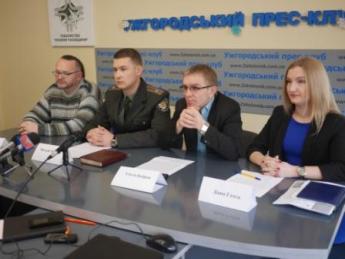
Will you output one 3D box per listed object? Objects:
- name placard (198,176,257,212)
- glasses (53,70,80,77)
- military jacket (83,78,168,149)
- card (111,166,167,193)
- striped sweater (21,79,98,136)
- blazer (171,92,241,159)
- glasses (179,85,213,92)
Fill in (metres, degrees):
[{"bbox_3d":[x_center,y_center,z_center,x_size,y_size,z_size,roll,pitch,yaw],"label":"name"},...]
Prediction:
[{"bbox_3d":[0.222,0.249,1.593,0.214,0.089,0.094,7,15,32],"label":"name placard"},{"bbox_3d":[-0.737,-0.390,2.780,0.140,0.040,0.135,4,22,21],"label":"glasses"},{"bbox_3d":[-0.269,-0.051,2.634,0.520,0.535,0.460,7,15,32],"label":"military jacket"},{"bbox_3d":[-0.147,0.217,1.801,0.216,0.070,0.131,7,14,30],"label":"card"},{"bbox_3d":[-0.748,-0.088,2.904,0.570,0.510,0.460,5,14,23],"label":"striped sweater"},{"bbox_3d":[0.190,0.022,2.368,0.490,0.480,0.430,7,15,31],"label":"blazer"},{"bbox_3d":[0.135,-0.230,2.240,0.140,0.042,0.135,9,20,37],"label":"glasses"}]

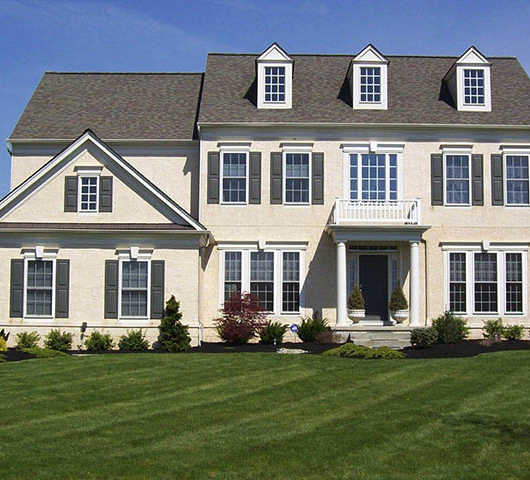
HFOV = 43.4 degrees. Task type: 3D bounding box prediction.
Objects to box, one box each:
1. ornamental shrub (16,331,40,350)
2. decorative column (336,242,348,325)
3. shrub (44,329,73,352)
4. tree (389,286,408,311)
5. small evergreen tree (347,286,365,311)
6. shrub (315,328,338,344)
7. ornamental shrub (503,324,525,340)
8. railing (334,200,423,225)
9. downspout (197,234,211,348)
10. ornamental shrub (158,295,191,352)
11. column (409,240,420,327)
[{"bbox_3d":[-6.499,2.750,18.214,0.655,0.543,0.620,0,-3,0],"label":"ornamental shrub"},{"bbox_3d":[2.334,1.332,20.200,0.340,2.620,0.340,0,-5,-1],"label":"decorative column"},{"bbox_3d":[-6.017,2.928,19.393,0.840,0.680,0.800,0,-3,-1],"label":"shrub"},{"bbox_3d":[4.141,1.795,20.600,0.550,0.770,0.550,0,-5,-1],"label":"tree"},{"bbox_3d":[2.759,1.734,20.073,0.530,0.780,0.530,0,-3,-1],"label":"small evergreen tree"},{"bbox_3d":[1.807,2.813,19.400,0.650,0.460,0.600,0,-3,-1],"label":"shrub"},{"bbox_3d":[7.580,2.813,20.242,0.687,0.514,0.620,0,-3,0],"label":"ornamental shrub"},{"bbox_3d":[3.292,-0.788,20.210,2.584,0.780,1.400,0,-3,0],"label":"railing"},{"bbox_3d":[-1.838,1.534,20.224,0.400,3.400,0.220,0,-3,-1],"label":"downspout"},{"bbox_3d":[-2.488,2.296,18.300,0.920,1.580,0.900,0,-5,-1],"label":"ornamental shrub"},{"bbox_3d":[4.552,1.332,20.200,0.340,2.620,0.340,0,-5,-1],"label":"column"}]

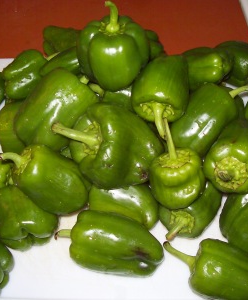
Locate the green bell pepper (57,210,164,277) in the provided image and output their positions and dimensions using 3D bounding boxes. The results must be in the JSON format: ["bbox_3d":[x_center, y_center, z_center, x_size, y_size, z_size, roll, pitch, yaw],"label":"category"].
[{"bbox_3d":[-0.015,0.100,0.453,0.116,0.057,0.062,11,62,9],"label":"green bell pepper"}]

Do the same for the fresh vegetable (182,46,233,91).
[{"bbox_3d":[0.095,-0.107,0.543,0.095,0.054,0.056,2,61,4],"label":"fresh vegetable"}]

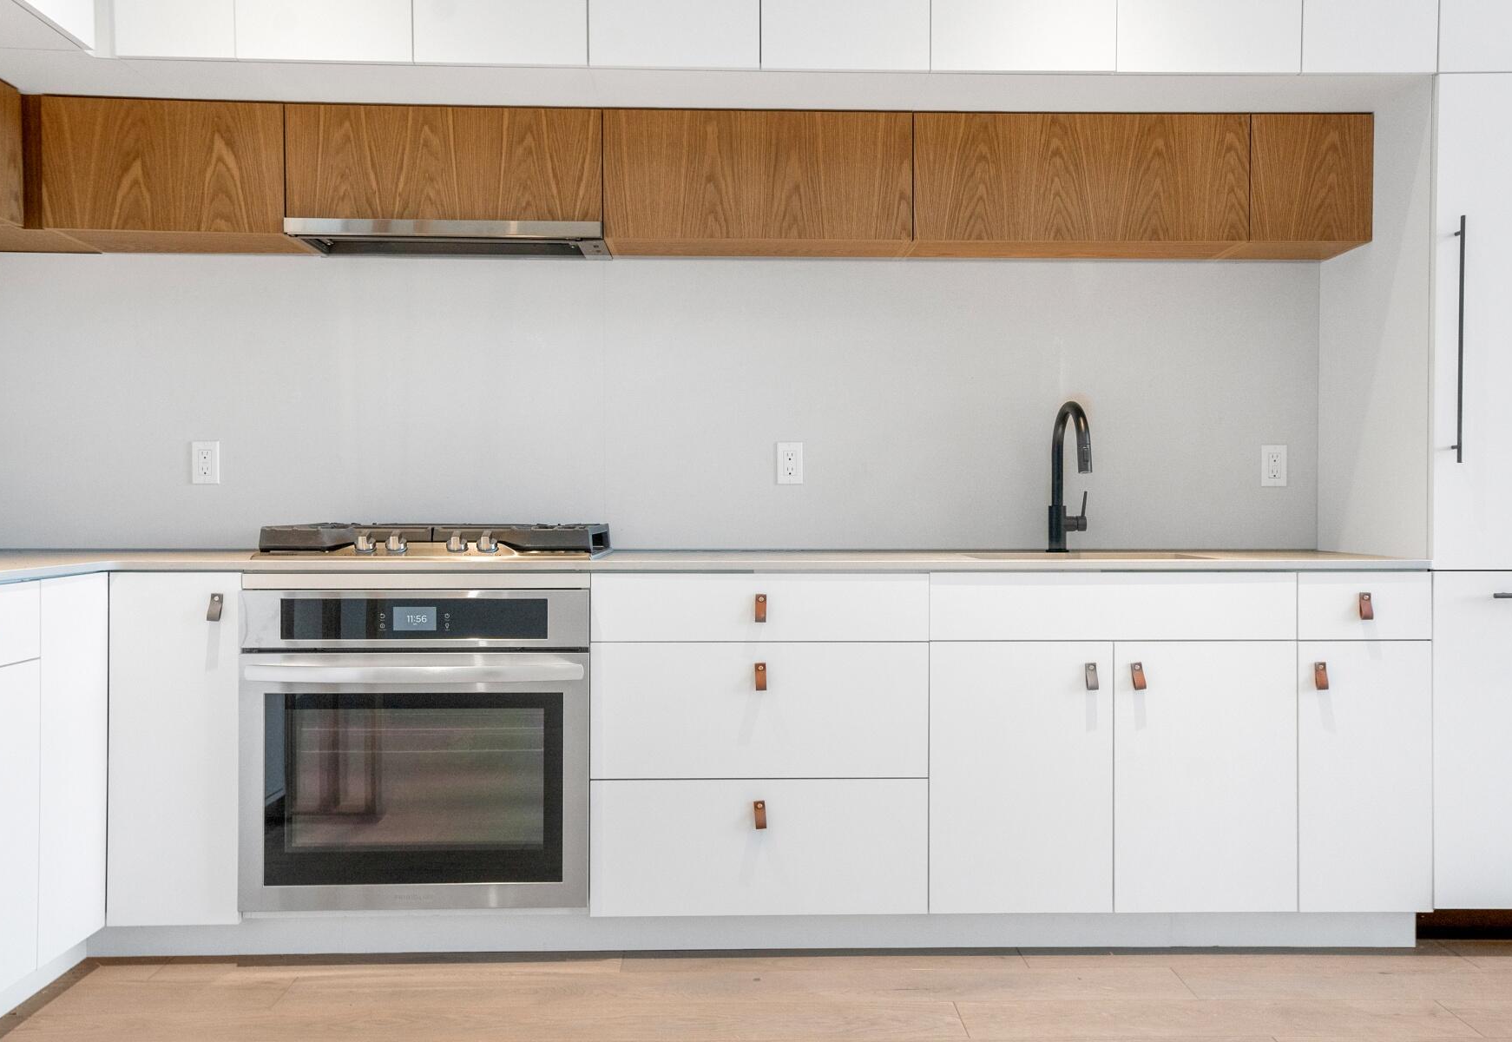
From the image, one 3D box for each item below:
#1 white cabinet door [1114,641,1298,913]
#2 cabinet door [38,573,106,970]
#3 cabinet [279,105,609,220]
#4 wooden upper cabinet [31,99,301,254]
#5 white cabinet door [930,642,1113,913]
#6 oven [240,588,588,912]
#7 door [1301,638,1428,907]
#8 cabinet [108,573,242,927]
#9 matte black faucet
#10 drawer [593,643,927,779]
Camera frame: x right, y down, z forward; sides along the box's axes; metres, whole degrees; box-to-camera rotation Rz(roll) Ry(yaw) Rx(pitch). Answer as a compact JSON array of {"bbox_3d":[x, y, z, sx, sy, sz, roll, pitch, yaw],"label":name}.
[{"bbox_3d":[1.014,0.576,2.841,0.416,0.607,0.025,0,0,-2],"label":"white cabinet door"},{"bbox_3d":[-1.450,0.507,2.657,0.024,0.777,0.272,0,0,-1],"label":"cabinet door"},{"bbox_3d":[-0.764,-0.875,3.231,0.766,0.279,0.300,0,1,-2],"label":"cabinet"},{"bbox_3d":[-1.447,-0.869,3.198,0.583,0.323,0.268,0,1,-2],"label":"wooden upper cabinet"},{"bbox_3d":[0.596,0.574,2.827,0.412,0.605,0.025,0,0,-2],"label":"white cabinet door"},{"bbox_3d":[-0.754,0.497,3.058,0.754,0.703,0.620,0,1,-2],"label":"oven"},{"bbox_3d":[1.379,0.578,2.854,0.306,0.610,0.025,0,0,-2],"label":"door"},{"bbox_3d":[-1.270,0.501,2.752,0.282,0.772,0.040,0,1,-2],"label":"cabinet"},{"bbox_3d":[0.830,-0.112,3.224,0.108,0.388,0.283,0,1,-2],"label":"matte black faucet"},{"bbox_3d":[0.003,0.424,3.072,0.760,0.310,0.500,0,1,-2],"label":"drawer"}]

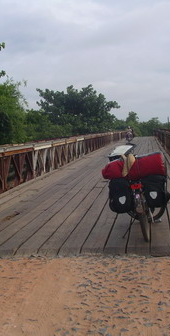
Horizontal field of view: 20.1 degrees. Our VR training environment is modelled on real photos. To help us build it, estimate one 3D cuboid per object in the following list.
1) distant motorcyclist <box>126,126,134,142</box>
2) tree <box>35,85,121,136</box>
[{"bbox_3d":[4.275,-3.175,45.800,0.720,1.520,1.850,-1,5,12],"label":"distant motorcyclist"},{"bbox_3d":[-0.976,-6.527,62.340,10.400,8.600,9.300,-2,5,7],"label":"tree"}]

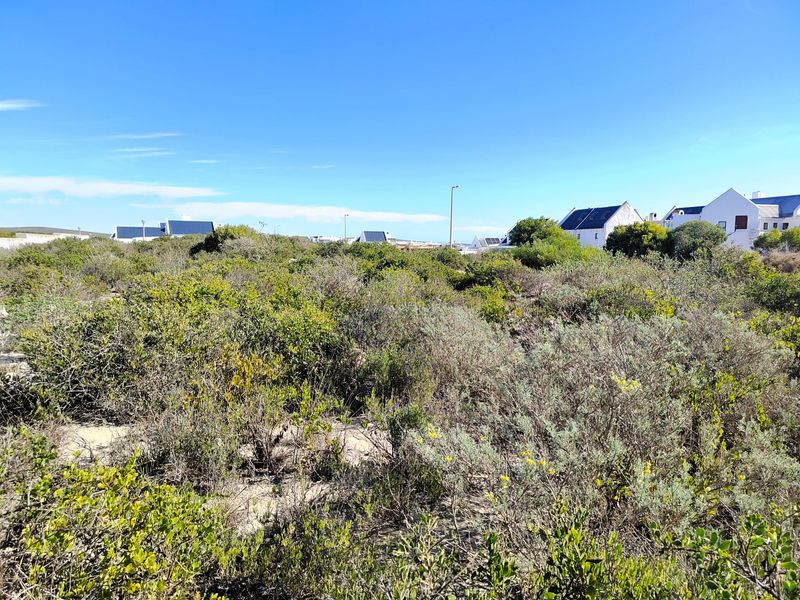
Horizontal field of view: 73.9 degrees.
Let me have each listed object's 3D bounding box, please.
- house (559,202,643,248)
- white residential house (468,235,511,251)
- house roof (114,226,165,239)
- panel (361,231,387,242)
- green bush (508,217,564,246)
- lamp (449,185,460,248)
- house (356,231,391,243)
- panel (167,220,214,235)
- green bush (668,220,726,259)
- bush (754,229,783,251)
[{"bbox_3d":[27.161,-9.889,72.000,6.000,6.000,10.000,0,7,-13],"label":"house"},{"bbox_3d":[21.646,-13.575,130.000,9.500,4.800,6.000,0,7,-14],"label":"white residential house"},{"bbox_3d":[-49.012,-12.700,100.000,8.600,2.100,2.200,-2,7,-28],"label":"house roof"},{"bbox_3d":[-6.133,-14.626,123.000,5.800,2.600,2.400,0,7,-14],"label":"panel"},{"bbox_3d":[10.786,-5.373,42.000,4.100,2.500,3.600,3,7,14],"label":"green bush"},{"bbox_3d":[5.742,-8.271,56.000,0.900,7.800,0.250,1,7,-9],"label":"lamp"},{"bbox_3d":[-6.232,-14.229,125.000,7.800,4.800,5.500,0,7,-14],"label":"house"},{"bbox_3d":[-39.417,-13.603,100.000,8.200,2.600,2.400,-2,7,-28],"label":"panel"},{"bbox_3d":[20.710,-4.142,37.000,3.700,2.800,3.400,6,7,30],"label":"green bush"},{"bbox_3d":[31.893,-5.193,46.000,2.200,2.000,2.100,6,7,30],"label":"bush"}]

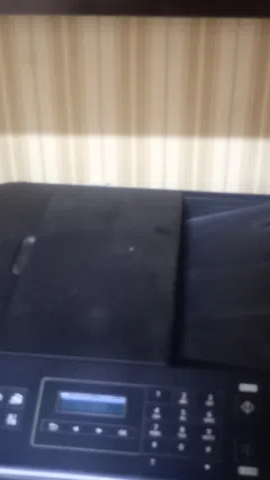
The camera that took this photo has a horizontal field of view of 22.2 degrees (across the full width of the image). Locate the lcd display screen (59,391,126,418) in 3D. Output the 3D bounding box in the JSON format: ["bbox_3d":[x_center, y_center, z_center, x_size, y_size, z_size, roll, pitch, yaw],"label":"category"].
[{"bbox_3d":[-0.032,0.122,0.511,0.050,0.004,0.015,4,59,4],"label":"lcd display screen"}]

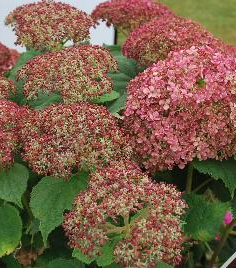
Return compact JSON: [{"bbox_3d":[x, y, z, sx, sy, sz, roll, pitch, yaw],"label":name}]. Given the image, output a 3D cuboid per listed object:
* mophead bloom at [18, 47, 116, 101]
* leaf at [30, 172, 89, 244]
[{"bbox_3d":[-0.076,-0.091,0.900,0.150,0.080,0.140,0,23,0],"label":"mophead bloom"},{"bbox_3d":[-0.075,0.095,0.780,0.080,0.025,0.115,20,60,27],"label":"leaf"}]

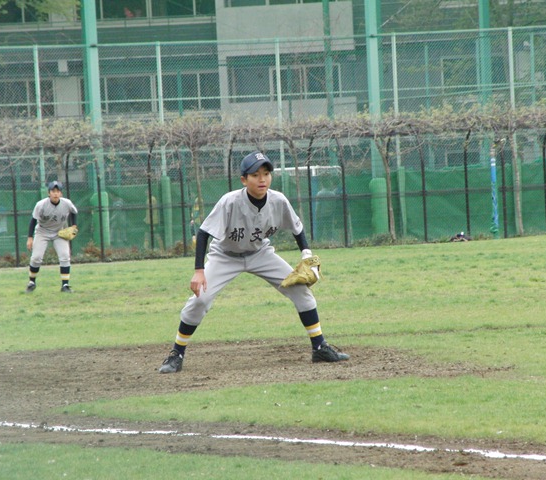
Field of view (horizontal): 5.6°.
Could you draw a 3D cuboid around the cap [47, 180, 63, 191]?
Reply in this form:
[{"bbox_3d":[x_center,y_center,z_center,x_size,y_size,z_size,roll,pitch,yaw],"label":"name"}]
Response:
[{"bbox_3d":[-2.605,-0.653,67.100,0.185,0.125,0.260,-3,0,-9],"label":"cap"}]

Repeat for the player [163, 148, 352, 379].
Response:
[{"bbox_3d":[-0.127,0.121,33.000,1.120,1.270,0.720,-3,0,-18],"label":"player"}]

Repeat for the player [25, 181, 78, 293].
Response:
[{"bbox_3d":[-2.661,-0.042,67.300,0.610,1.310,0.660,-3,0,-9],"label":"player"}]

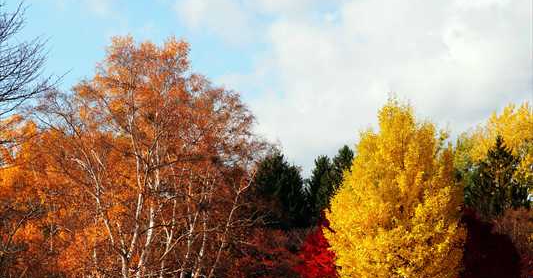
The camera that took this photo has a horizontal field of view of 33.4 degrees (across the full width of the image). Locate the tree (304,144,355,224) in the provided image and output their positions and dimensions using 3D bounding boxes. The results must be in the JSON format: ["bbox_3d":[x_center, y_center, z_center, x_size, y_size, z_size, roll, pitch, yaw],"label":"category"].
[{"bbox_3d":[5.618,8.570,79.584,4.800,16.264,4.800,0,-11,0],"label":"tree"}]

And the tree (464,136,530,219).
[{"bbox_3d":[16.434,6.484,63.354,4.777,13.746,4.900,0,-11,0],"label":"tree"}]

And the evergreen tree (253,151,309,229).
[{"bbox_3d":[1.182,8.503,76.471,5.000,15.103,5.000,0,-11,0],"label":"evergreen tree"}]

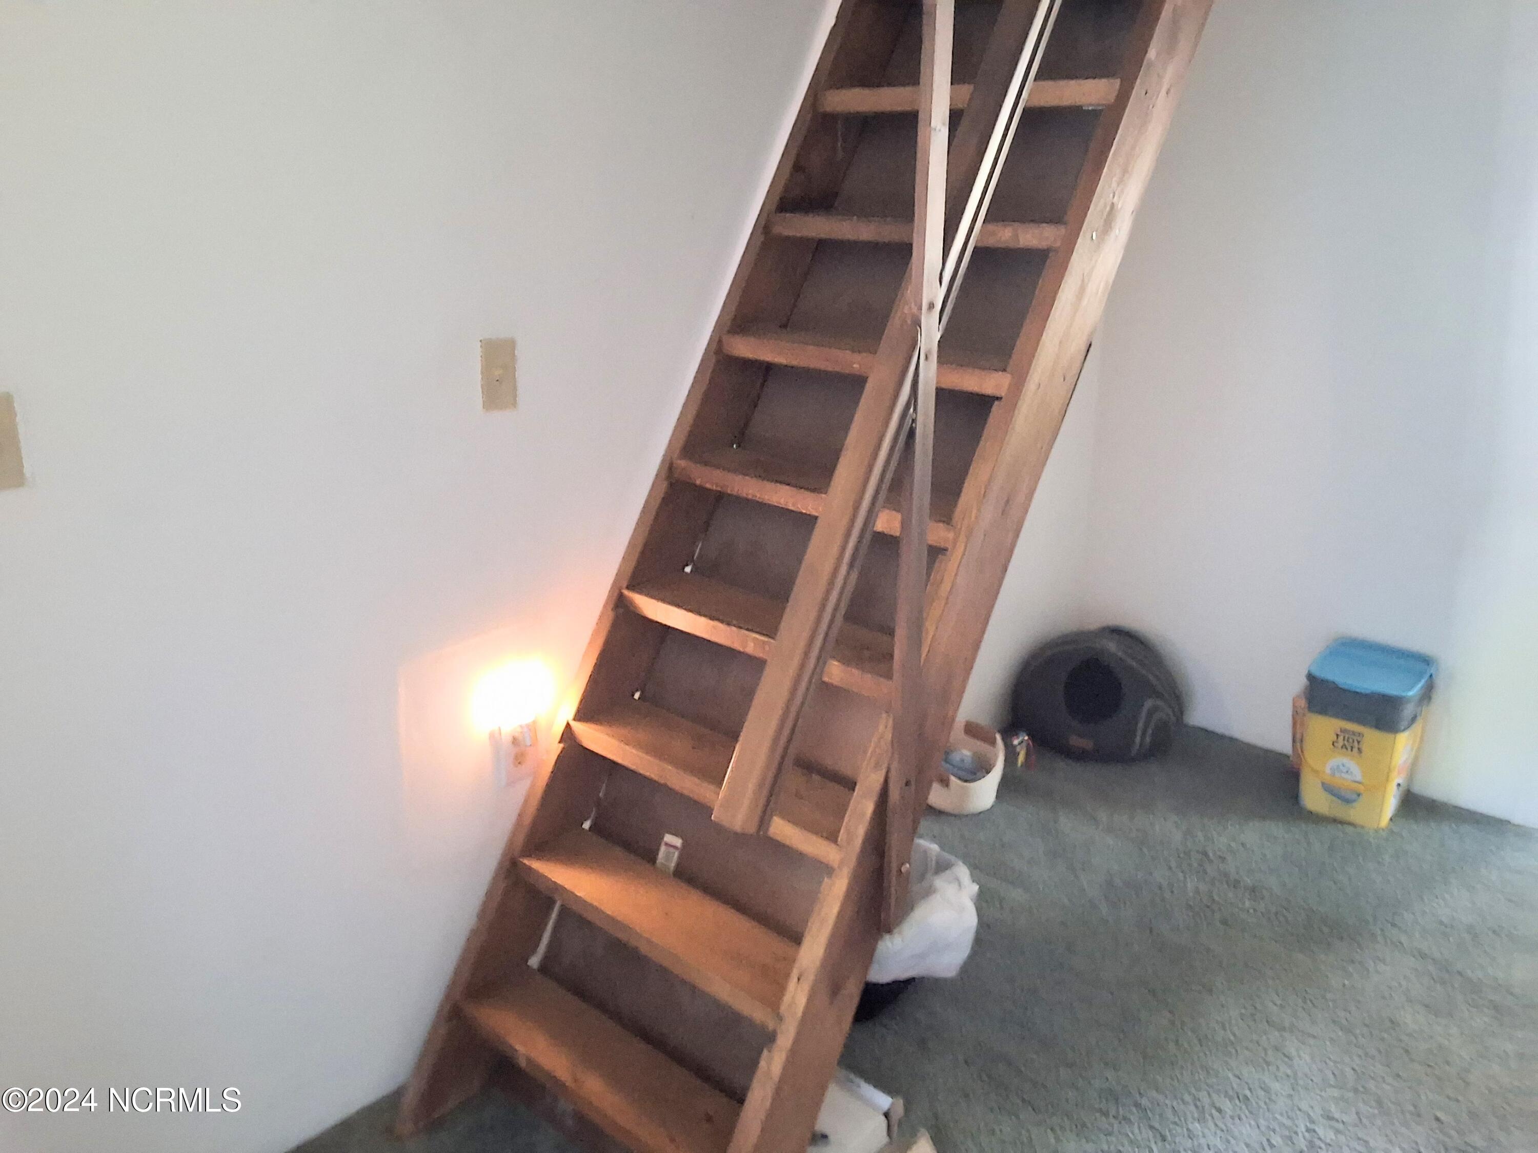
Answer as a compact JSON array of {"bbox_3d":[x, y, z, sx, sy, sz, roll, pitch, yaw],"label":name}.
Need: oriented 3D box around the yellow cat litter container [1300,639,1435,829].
[{"bbox_3d":[1.513,0.407,3.177,0.248,0.382,0.320,14,22,36],"label":"yellow cat litter container"}]

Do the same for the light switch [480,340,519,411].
[{"bbox_3d":[-0.439,-0.329,2.026,0.018,0.115,0.070,16,24,40],"label":"light switch"}]

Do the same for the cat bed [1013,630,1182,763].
[{"bbox_3d":[0.964,0.334,3.511,0.430,0.310,0.430,12,21,33],"label":"cat bed"}]

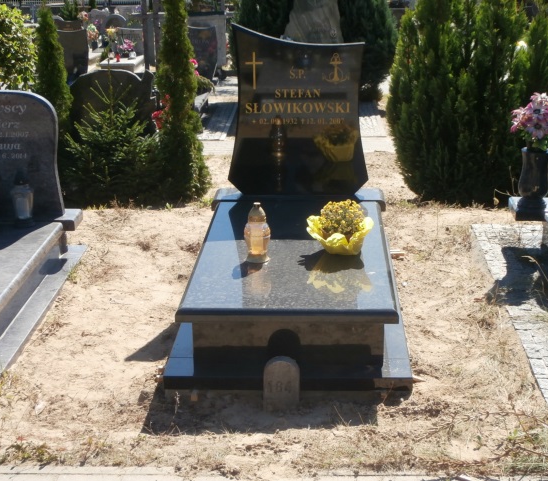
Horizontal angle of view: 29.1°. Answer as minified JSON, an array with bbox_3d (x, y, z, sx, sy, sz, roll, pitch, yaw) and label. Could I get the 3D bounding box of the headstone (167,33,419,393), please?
[{"bbox_3d":[0.084,-0.249,4.459,0.891,1.170,1.778,0,18,3],"label":"headstone"}]

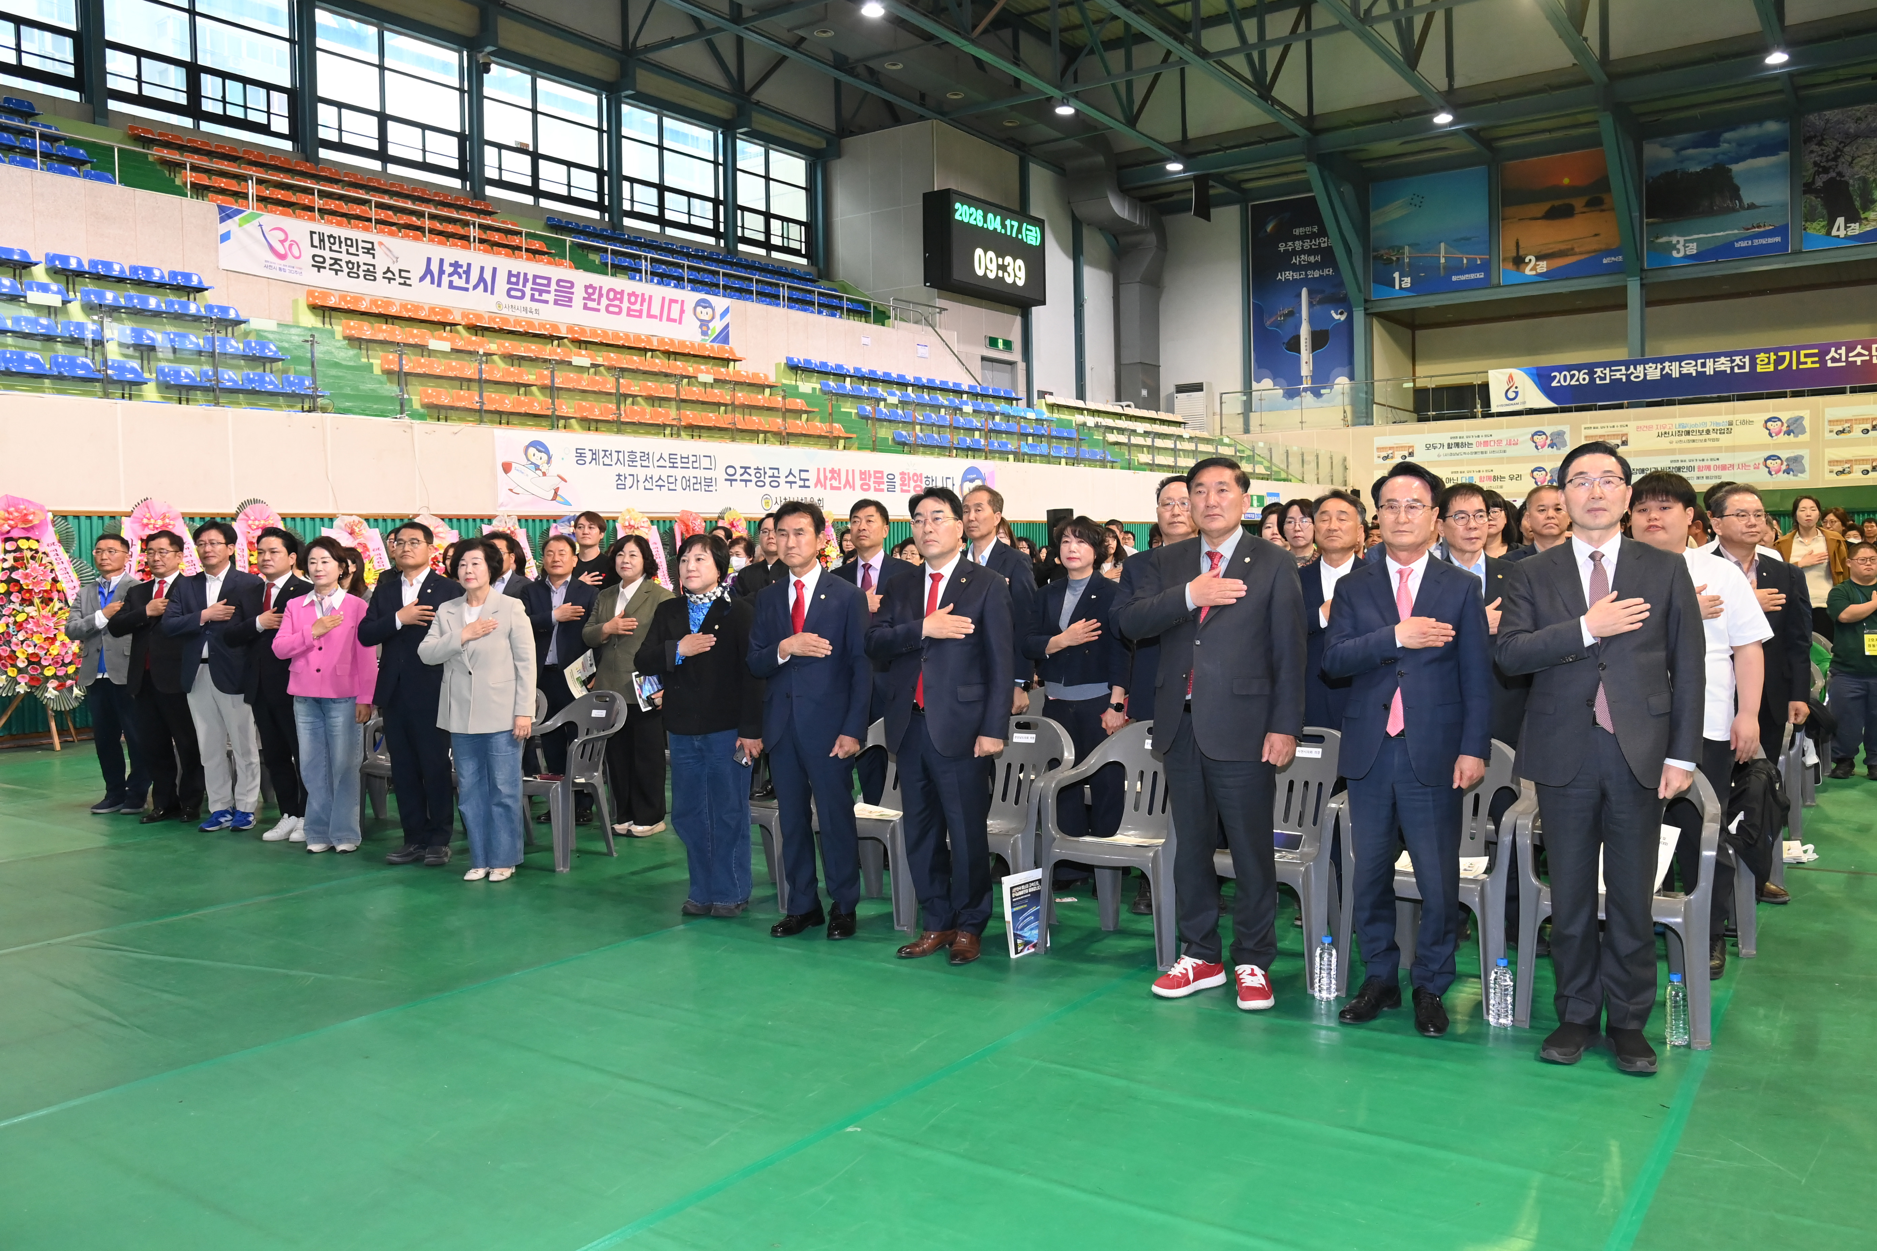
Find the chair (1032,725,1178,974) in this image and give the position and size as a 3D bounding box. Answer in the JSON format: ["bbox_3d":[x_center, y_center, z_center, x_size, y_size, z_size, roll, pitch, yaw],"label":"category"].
[{"bbox_3d":[0.747,0.795,4.749,0.560,0.810,0.560,1,3,31],"label":"chair"}]

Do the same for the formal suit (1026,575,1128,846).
[{"bbox_3d":[0.619,0.441,5.531,0.460,1.300,0.290,0,3,24],"label":"formal suit"}]

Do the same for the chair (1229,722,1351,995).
[{"bbox_3d":[1.184,0.813,4.490,0.550,0.810,0.540,0,3,32],"label":"chair"}]

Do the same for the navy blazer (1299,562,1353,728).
[{"bbox_3d":[1.588,0.095,4.972,0.520,0.750,0.330,0,3,27],"label":"navy blazer"}]

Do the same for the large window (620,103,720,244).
[{"bbox_3d":[-6.505,-10.978,30.500,0.150,2.900,3.100,1,3,39],"label":"large window"}]

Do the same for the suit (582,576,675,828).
[{"bbox_3d":[-1.768,0.428,7.159,0.500,1.409,0.320,0,3,25],"label":"suit"}]

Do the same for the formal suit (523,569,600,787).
[{"bbox_3d":[-2.113,0.374,7.000,0.530,1.330,0.340,0,4,18],"label":"formal suit"}]

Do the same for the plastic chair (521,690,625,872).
[{"bbox_3d":[-1.854,0.752,6.232,0.560,0.810,0.560,1,5,32],"label":"plastic chair"}]

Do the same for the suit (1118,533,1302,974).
[{"bbox_3d":[0.916,0.395,4.190,0.570,1.440,0.350,0,3,24],"label":"suit"}]

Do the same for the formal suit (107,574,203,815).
[{"bbox_3d":[-4.763,0.400,7.616,0.470,1.430,0.300,0,3,22],"label":"formal suit"}]

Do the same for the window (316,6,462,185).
[{"bbox_3d":[-10.901,-10.471,25.120,0.200,2.863,3.119,1,4,38],"label":"window"}]

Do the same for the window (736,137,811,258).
[{"bbox_3d":[-4.378,-11.209,33.345,0.200,2.822,2.620,1,4,38],"label":"window"}]

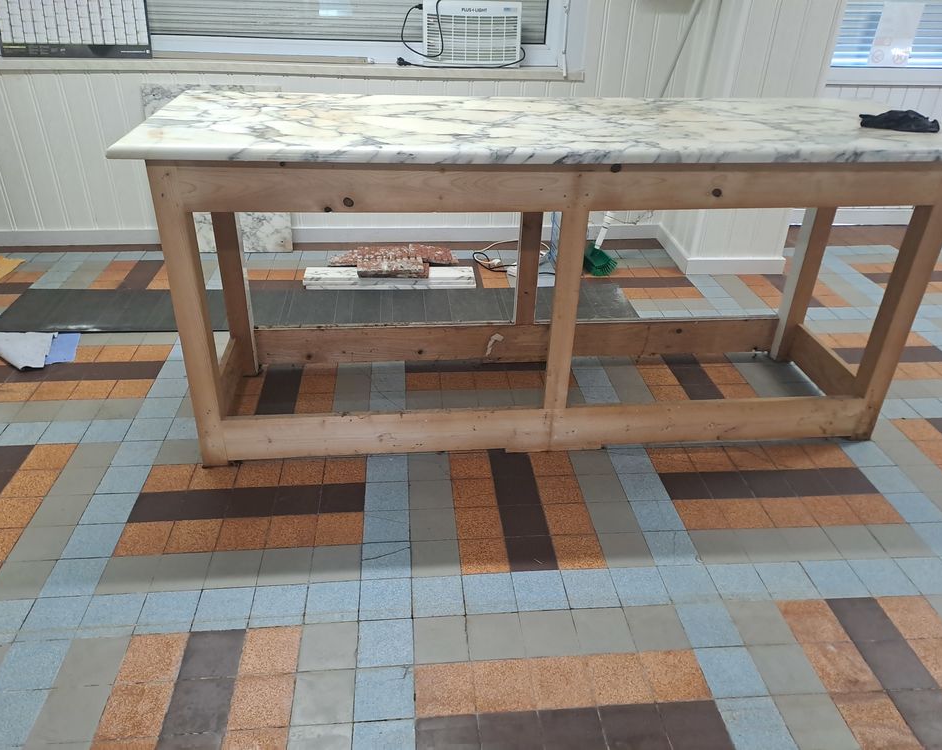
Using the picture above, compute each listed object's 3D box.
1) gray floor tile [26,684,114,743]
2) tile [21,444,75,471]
[{"bbox_3d":[-0.802,0.684,1.452,0.124,0.010,0.124,-1,31,-5],"label":"gray floor tile"},{"bbox_3d":[-1.218,0.241,2.092,0.120,0.010,0.120,-1,30,-5],"label":"tile"}]

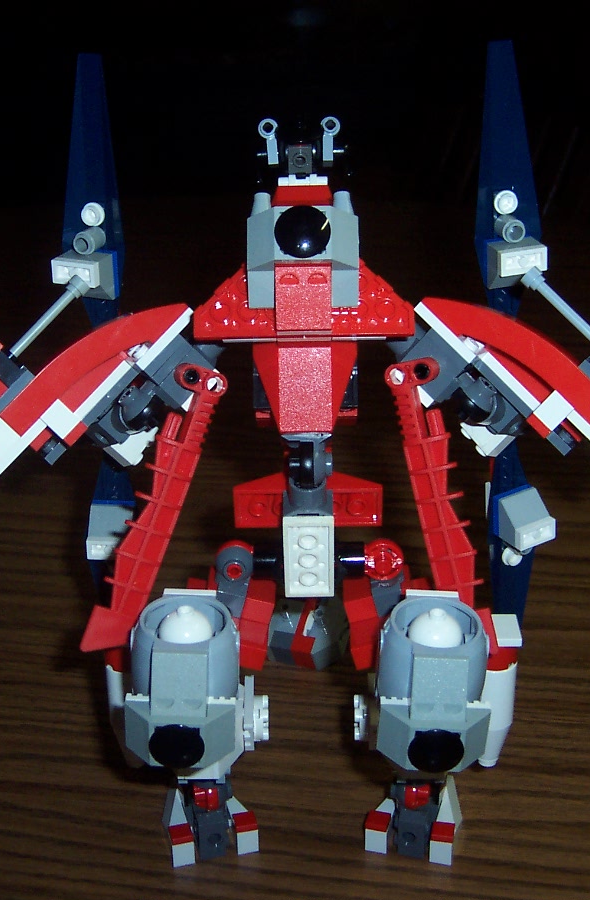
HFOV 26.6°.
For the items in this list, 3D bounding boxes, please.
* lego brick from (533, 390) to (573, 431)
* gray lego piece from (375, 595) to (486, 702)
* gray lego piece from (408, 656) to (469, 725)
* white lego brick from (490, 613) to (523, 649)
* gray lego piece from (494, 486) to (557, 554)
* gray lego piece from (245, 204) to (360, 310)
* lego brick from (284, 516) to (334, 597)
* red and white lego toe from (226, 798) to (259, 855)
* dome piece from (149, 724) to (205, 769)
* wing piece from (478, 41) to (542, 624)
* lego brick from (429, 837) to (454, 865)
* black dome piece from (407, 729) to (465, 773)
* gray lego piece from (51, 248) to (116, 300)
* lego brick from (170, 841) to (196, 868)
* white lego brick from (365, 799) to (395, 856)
[{"bbox_3d":[0.078,-0.012,0.376,0.010,0.008,0.008,-45,4,3],"label":"lego brick"},{"bbox_3d":[0.040,0.058,0.368,0.032,0.021,0.031,0,29,0],"label":"gray lego piece"},{"bbox_3d":[0.042,0.068,0.358,0.016,0.017,0.010,-1,25,0],"label":"gray lego piece"},{"bbox_3d":[0.073,0.062,0.429,0.008,0.003,0.016,0,25,1],"label":"white lego brick"},{"bbox_3d":[0.085,0.025,0.456,0.016,0.016,0.013,-17,29,-24],"label":"gray lego piece"},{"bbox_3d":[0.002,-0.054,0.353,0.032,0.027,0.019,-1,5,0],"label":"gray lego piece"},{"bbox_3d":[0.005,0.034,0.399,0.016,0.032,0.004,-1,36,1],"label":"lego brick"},{"bbox_3d":[-0.020,0.143,0.478,0.009,0.013,0.019,-7,25,-13],"label":"red and white lego toe"},{"bbox_3d":[-0.034,0.086,0.357,0.016,0.016,0.006,0,29,0],"label":"dome piece"},{"bbox_3d":[0.078,-0.028,0.455,0.024,0.236,0.013,-5,29,3],"label":"wing piece"},{"bbox_3d":[0.055,0.148,0.468,0.008,0.010,0.009,5,25,13],"label":"lego brick"},{"bbox_3d":[0.040,0.085,0.351,0.016,0.016,0.006,-1,25,0],"label":"black dome piece"},{"bbox_3d":[-0.072,-0.058,0.425,0.016,0.016,0.013,9,26,18],"label":"gray lego piece"},{"bbox_3d":[-0.042,0.149,0.468,0.008,0.010,0.009,-7,25,-13],"label":"lego brick"},{"bbox_3d":[0.031,0.135,0.449,0.008,0.013,0.015,7,30,12],"label":"white lego brick"}]

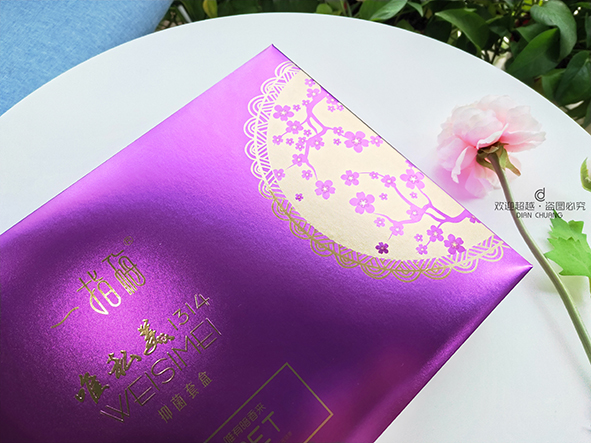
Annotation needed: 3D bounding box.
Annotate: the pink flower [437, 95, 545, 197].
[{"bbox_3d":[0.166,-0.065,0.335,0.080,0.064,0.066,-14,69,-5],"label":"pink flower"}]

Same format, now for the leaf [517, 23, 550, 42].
[{"bbox_3d":[0.382,-0.302,0.630,0.056,0.022,0.040,32,90,10],"label":"leaf"}]

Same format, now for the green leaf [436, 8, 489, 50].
[{"bbox_3d":[0.260,-0.298,0.610,0.088,0.030,0.050,39,91,10],"label":"green leaf"}]

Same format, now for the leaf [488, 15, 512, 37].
[{"bbox_3d":[0.338,-0.323,0.650,0.036,0.022,0.050,-32,81,4],"label":"leaf"}]

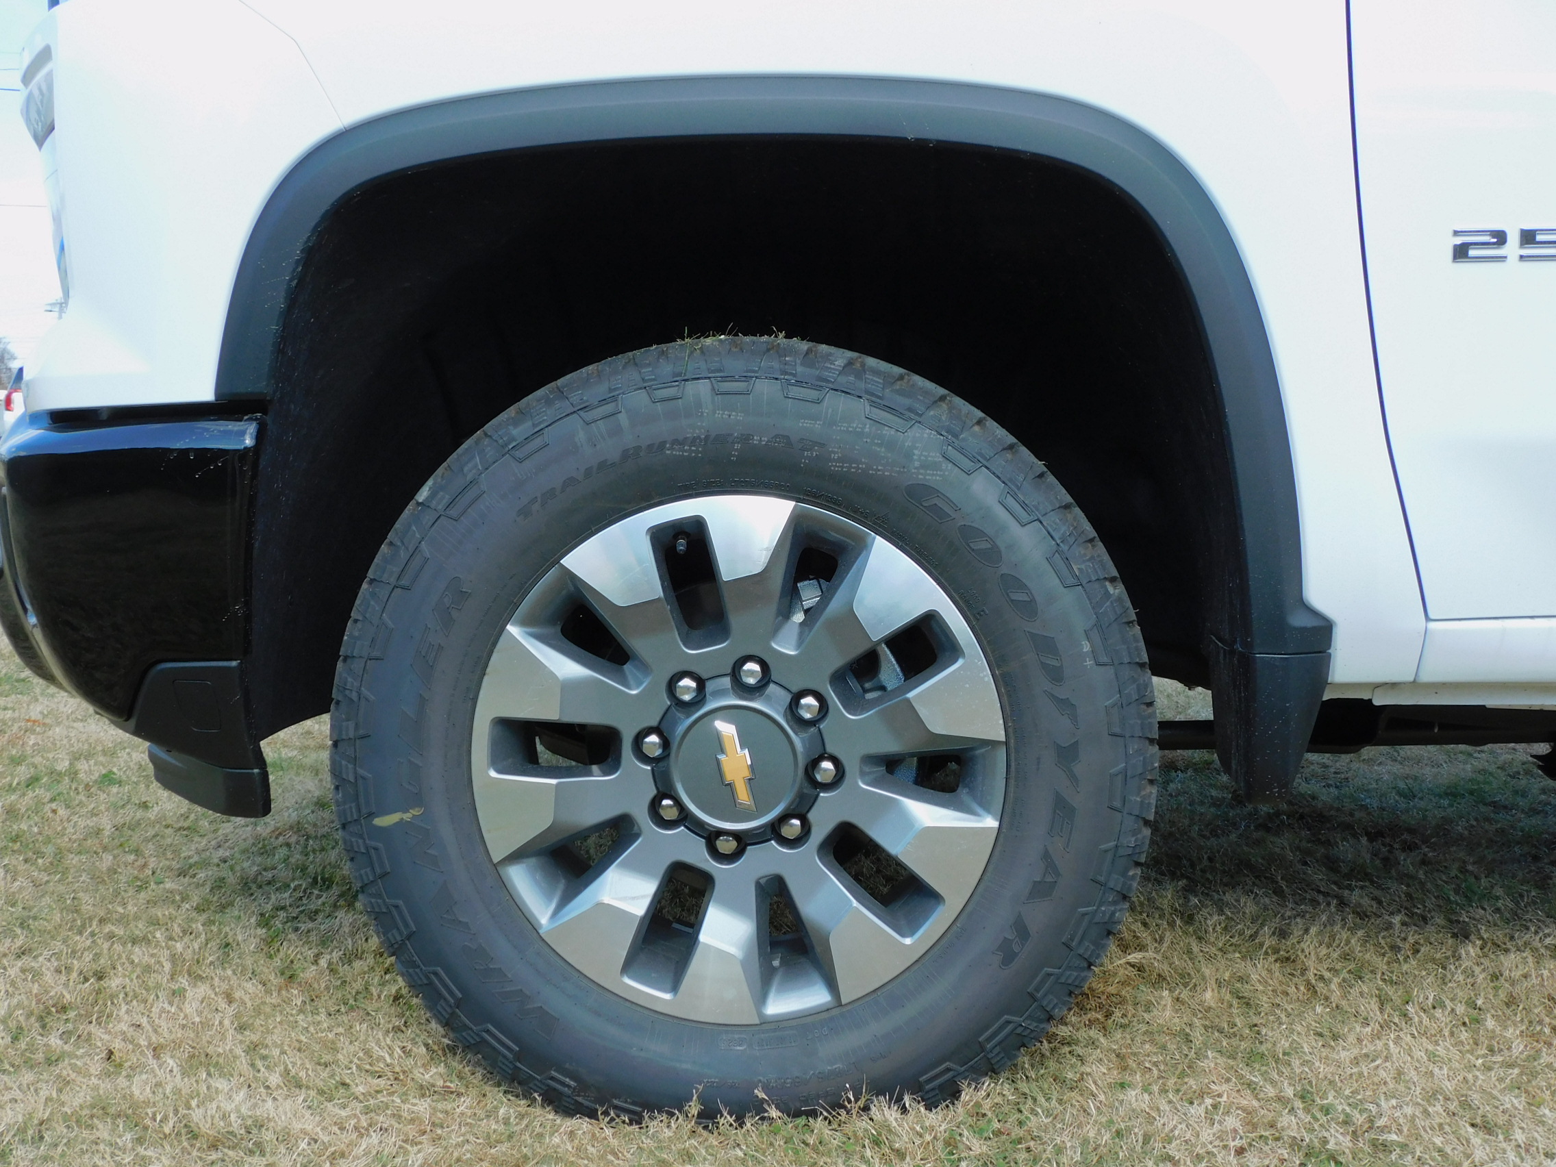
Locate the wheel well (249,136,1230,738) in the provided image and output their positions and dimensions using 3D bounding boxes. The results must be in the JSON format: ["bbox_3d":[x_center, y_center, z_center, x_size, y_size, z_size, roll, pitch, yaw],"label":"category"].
[{"bbox_3d":[-0.046,-0.152,1.999,1.021,0.614,0.450,0,5,2],"label":"wheel well"}]

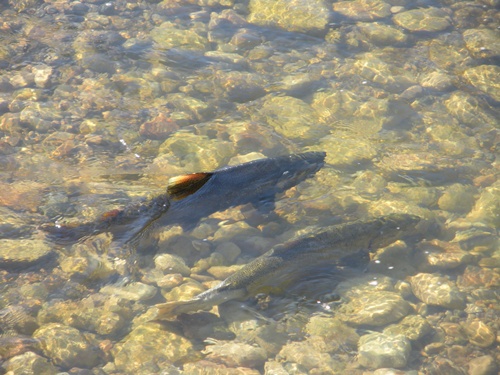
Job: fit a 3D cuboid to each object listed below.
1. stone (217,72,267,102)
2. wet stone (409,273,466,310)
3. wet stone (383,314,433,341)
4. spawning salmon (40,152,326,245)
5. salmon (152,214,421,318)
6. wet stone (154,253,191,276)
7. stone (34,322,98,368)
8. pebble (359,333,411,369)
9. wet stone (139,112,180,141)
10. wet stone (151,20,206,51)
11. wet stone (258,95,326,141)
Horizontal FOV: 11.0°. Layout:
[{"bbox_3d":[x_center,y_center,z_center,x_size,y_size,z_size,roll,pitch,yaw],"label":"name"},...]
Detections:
[{"bbox_3d":[-0.023,-0.279,7.179,0.138,0.080,0.110,0,30,0],"label":"stone"},{"bbox_3d":[0.451,0.250,6.259,0.140,0.084,0.112,0,30,0],"label":"wet stone"},{"bbox_3d":[0.372,0.331,6.144,0.118,0.065,0.095,0,30,0],"label":"wet stone"},{"bbox_3d":[-0.160,0.020,6.466,0.770,0.175,0.120,-14,33,-22],"label":"spawning salmon"},{"bbox_3d":[0.089,0.185,6.179,0.739,0.175,0.120,-17,34,-26],"label":"salmon"},{"bbox_3d":[-0.190,0.189,6.389,0.088,0.054,0.071,0,30,0],"label":"wet stone"},{"bbox_3d":[-0.427,0.367,6.044,0.158,0.100,0.126,0,30,0],"label":"stone"},{"bbox_3d":[0.313,0.379,6.041,0.121,0.079,0.097,0,30,0],"label":"pebble"},{"bbox_3d":[-0.243,-0.164,6.988,0.113,0.070,0.090,0,30,0],"label":"wet stone"},{"bbox_3d":[-0.202,-0.436,7.455,0.166,0.075,0.133,0,30,0],"label":"wet stone"},{"bbox_3d":[0.114,-0.188,6.994,0.183,0.115,0.146,0,30,0],"label":"wet stone"}]

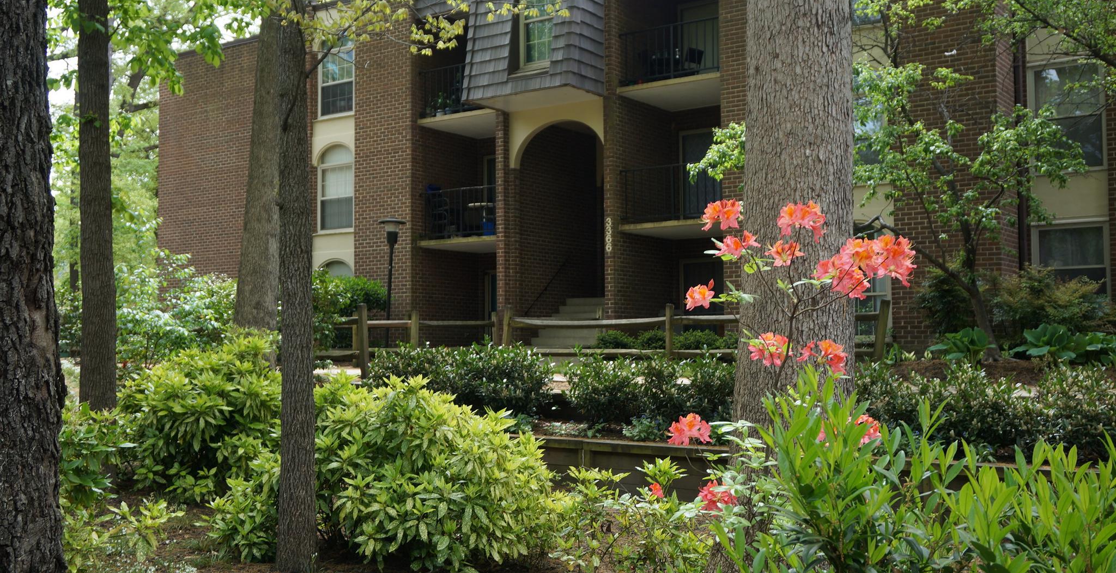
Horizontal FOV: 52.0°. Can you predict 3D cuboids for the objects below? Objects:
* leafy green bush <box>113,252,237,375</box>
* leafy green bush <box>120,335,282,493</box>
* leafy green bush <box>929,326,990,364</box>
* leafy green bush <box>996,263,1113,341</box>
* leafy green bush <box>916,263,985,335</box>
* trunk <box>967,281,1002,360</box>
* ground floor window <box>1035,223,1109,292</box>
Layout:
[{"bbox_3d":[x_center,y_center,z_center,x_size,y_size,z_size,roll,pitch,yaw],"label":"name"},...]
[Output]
[{"bbox_3d":[-6.278,0.458,18.800,1.950,1.980,1.800,0,-3,0],"label":"leafy green bush"},{"bbox_3d":[-3.780,1.321,12.135,1.750,1.650,1.600,1,-3,-17],"label":"leafy green bush"},{"bbox_3d":[5.319,0.775,15.200,0.760,0.490,0.700,0,-3,0],"label":"leafy green bush"},{"bbox_3d":[7.447,0.293,17.201,1.700,1.330,1.150,-2,-3,34],"label":"leafy green bush"},{"bbox_3d":[6.072,0.318,17.777,1.000,1.350,0.900,-2,-3,34],"label":"leafy green bush"},{"bbox_3d":[5.835,0.448,15.700,0.450,1.120,0.250,0,-3,0],"label":"trunk"},{"bbox_3d":[8.490,-0.280,18.937,1.194,1.520,0.120,-2,-4,34],"label":"ground floor window"}]

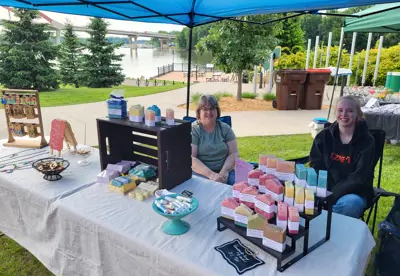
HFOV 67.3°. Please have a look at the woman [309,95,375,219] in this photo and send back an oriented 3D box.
[{"bbox_3d":[0.978,0.262,2.166,0.540,1.170,0.800,8,18,26],"label":"woman"}]

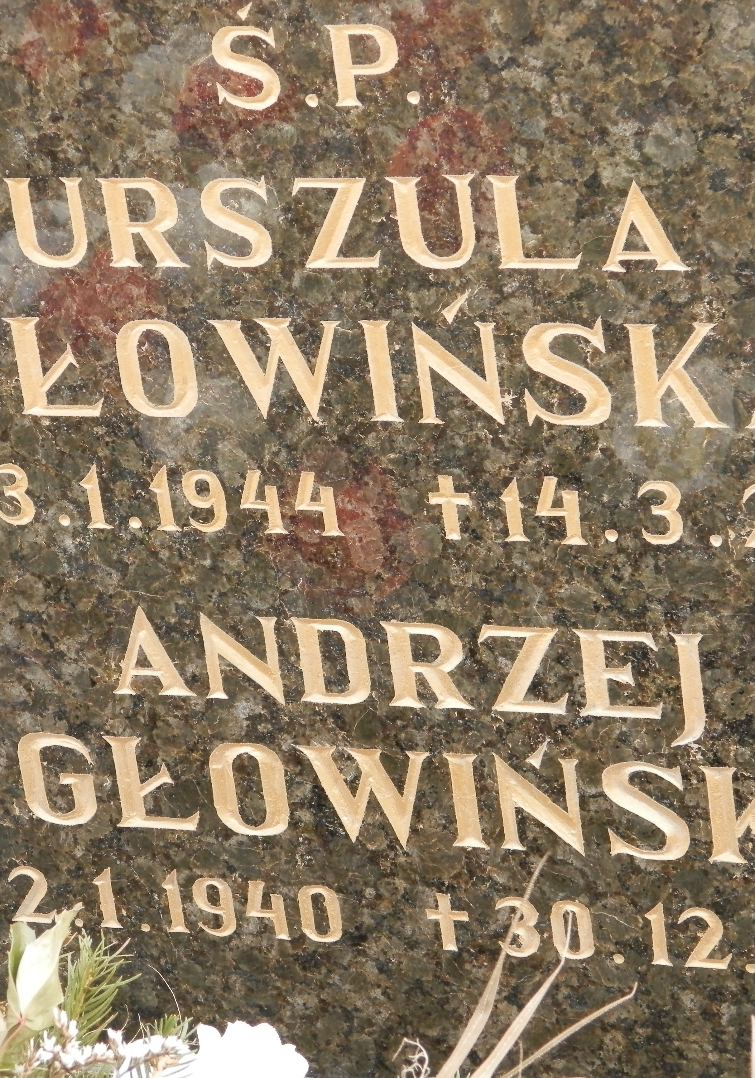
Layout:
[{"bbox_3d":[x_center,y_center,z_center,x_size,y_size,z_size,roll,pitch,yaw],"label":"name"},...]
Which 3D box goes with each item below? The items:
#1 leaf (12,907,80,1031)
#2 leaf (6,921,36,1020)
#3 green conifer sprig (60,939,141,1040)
[{"bbox_3d":[-0.159,0.206,2.110,0.032,0.053,0.024,-9,25,0],"label":"leaf"},{"bbox_3d":[-0.172,0.207,2.115,0.016,0.043,0.017,-9,25,0],"label":"leaf"},{"bbox_3d":[-0.135,0.218,2.130,0.036,0.046,0.028,-9,25,0],"label":"green conifer sprig"}]

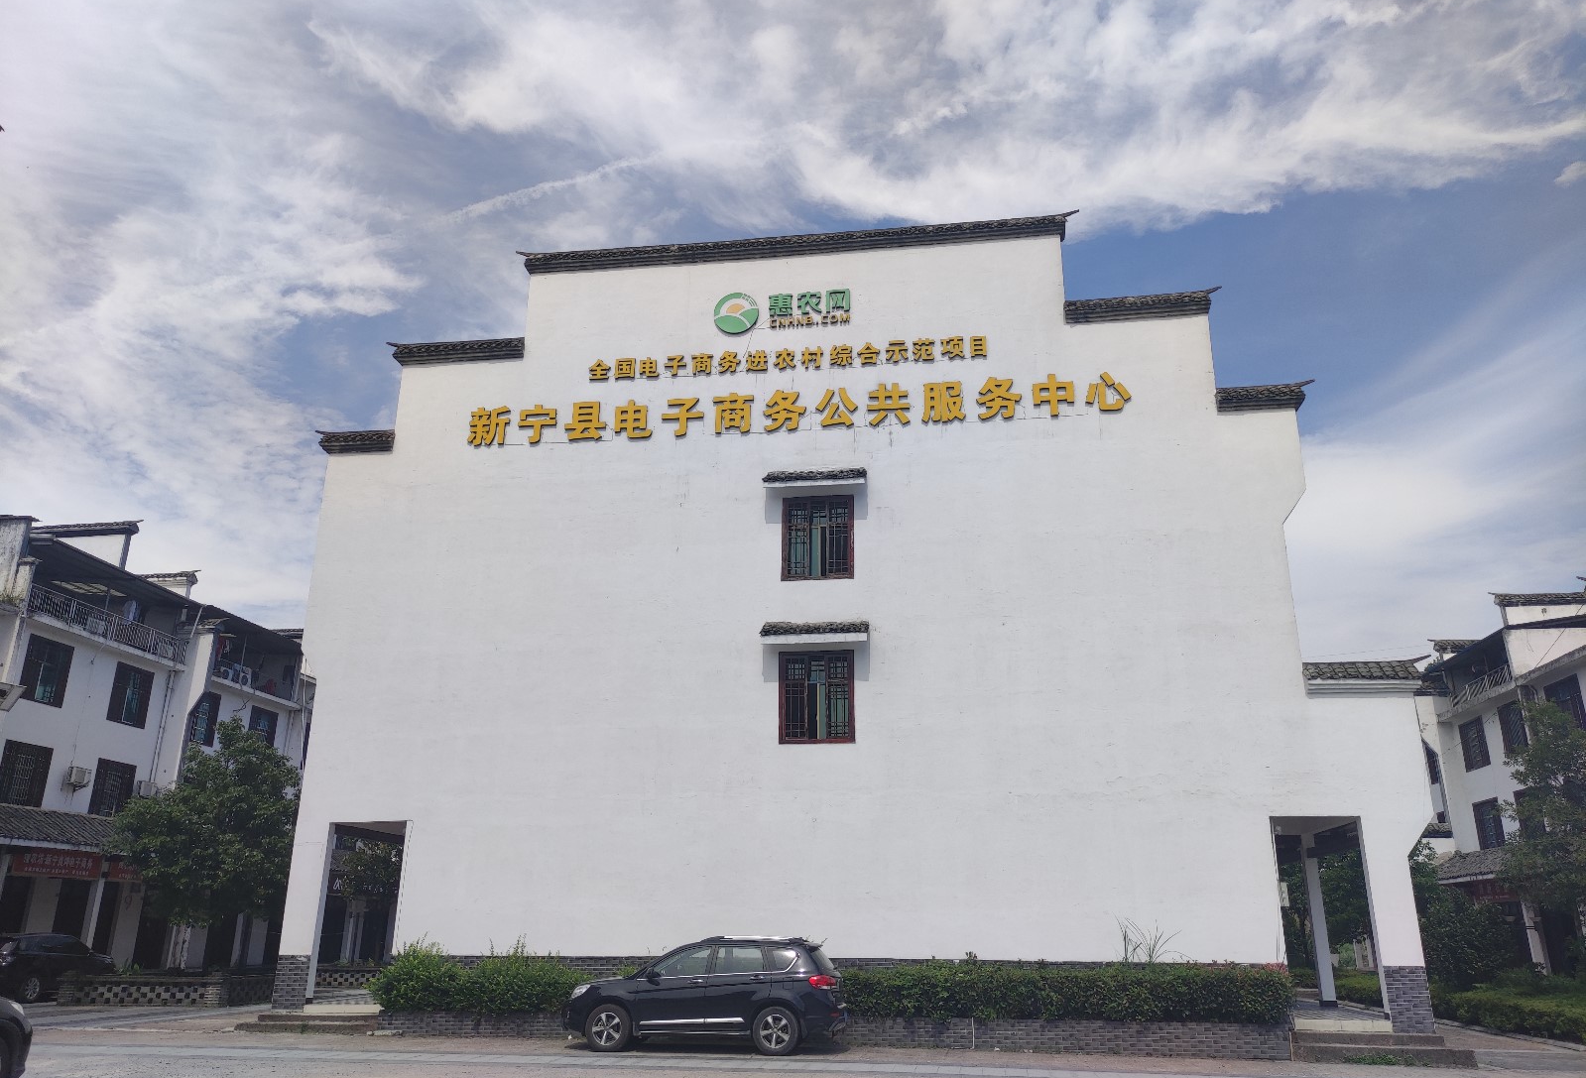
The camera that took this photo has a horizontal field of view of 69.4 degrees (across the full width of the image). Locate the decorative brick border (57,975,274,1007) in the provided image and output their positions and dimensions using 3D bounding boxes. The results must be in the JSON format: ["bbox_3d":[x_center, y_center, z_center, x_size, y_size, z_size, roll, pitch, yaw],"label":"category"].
[{"bbox_3d":[-14.487,10.638,27.084,4.000,0.630,2.300,-2,-18,8],"label":"decorative brick border"}]

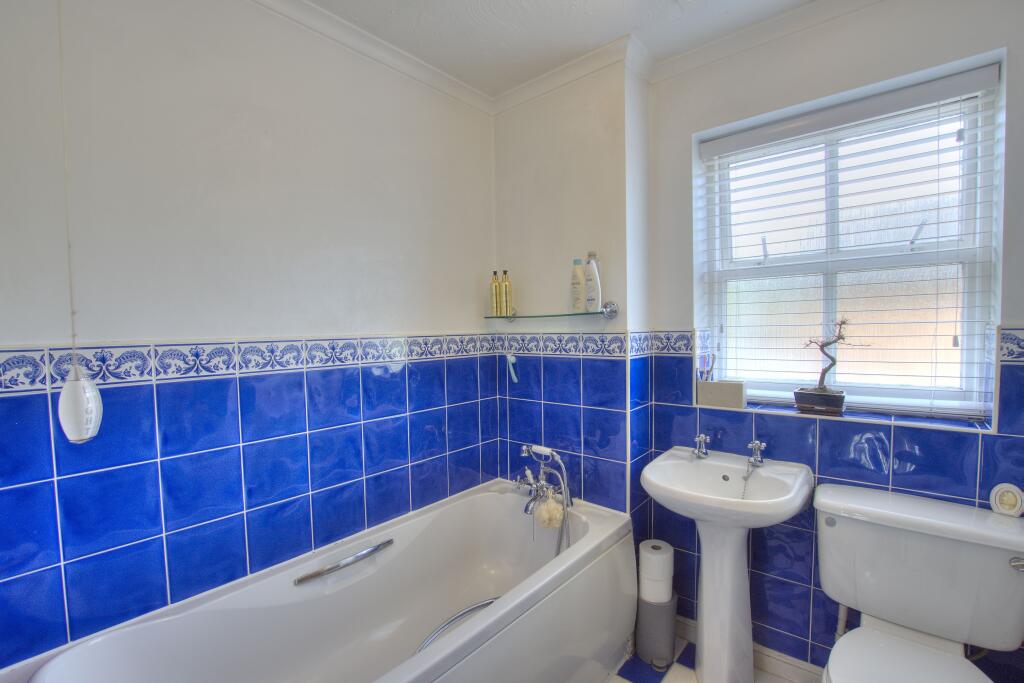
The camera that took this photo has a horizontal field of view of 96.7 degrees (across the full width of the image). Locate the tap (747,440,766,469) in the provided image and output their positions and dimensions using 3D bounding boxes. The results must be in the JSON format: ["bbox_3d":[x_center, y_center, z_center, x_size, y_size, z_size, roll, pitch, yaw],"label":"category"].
[{"bbox_3d":[0.874,0.405,1.628,0.058,0.088,0.095,1,2,40],"label":"tap"}]

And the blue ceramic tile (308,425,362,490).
[{"bbox_3d":[-0.602,0.395,1.565,0.009,0.200,0.199,1,2,40],"label":"blue ceramic tile"}]

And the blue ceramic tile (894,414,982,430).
[{"bbox_3d":[1.305,0.247,1.409,0.198,0.008,0.170,1,2,40],"label":"blue ceramic tile"}]

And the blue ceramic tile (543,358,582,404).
[{"bbox_3d":[0.213,0.166,1.938,0.199,0.200,0.010,1,2,41],"label":"blue ceramic tile"}]

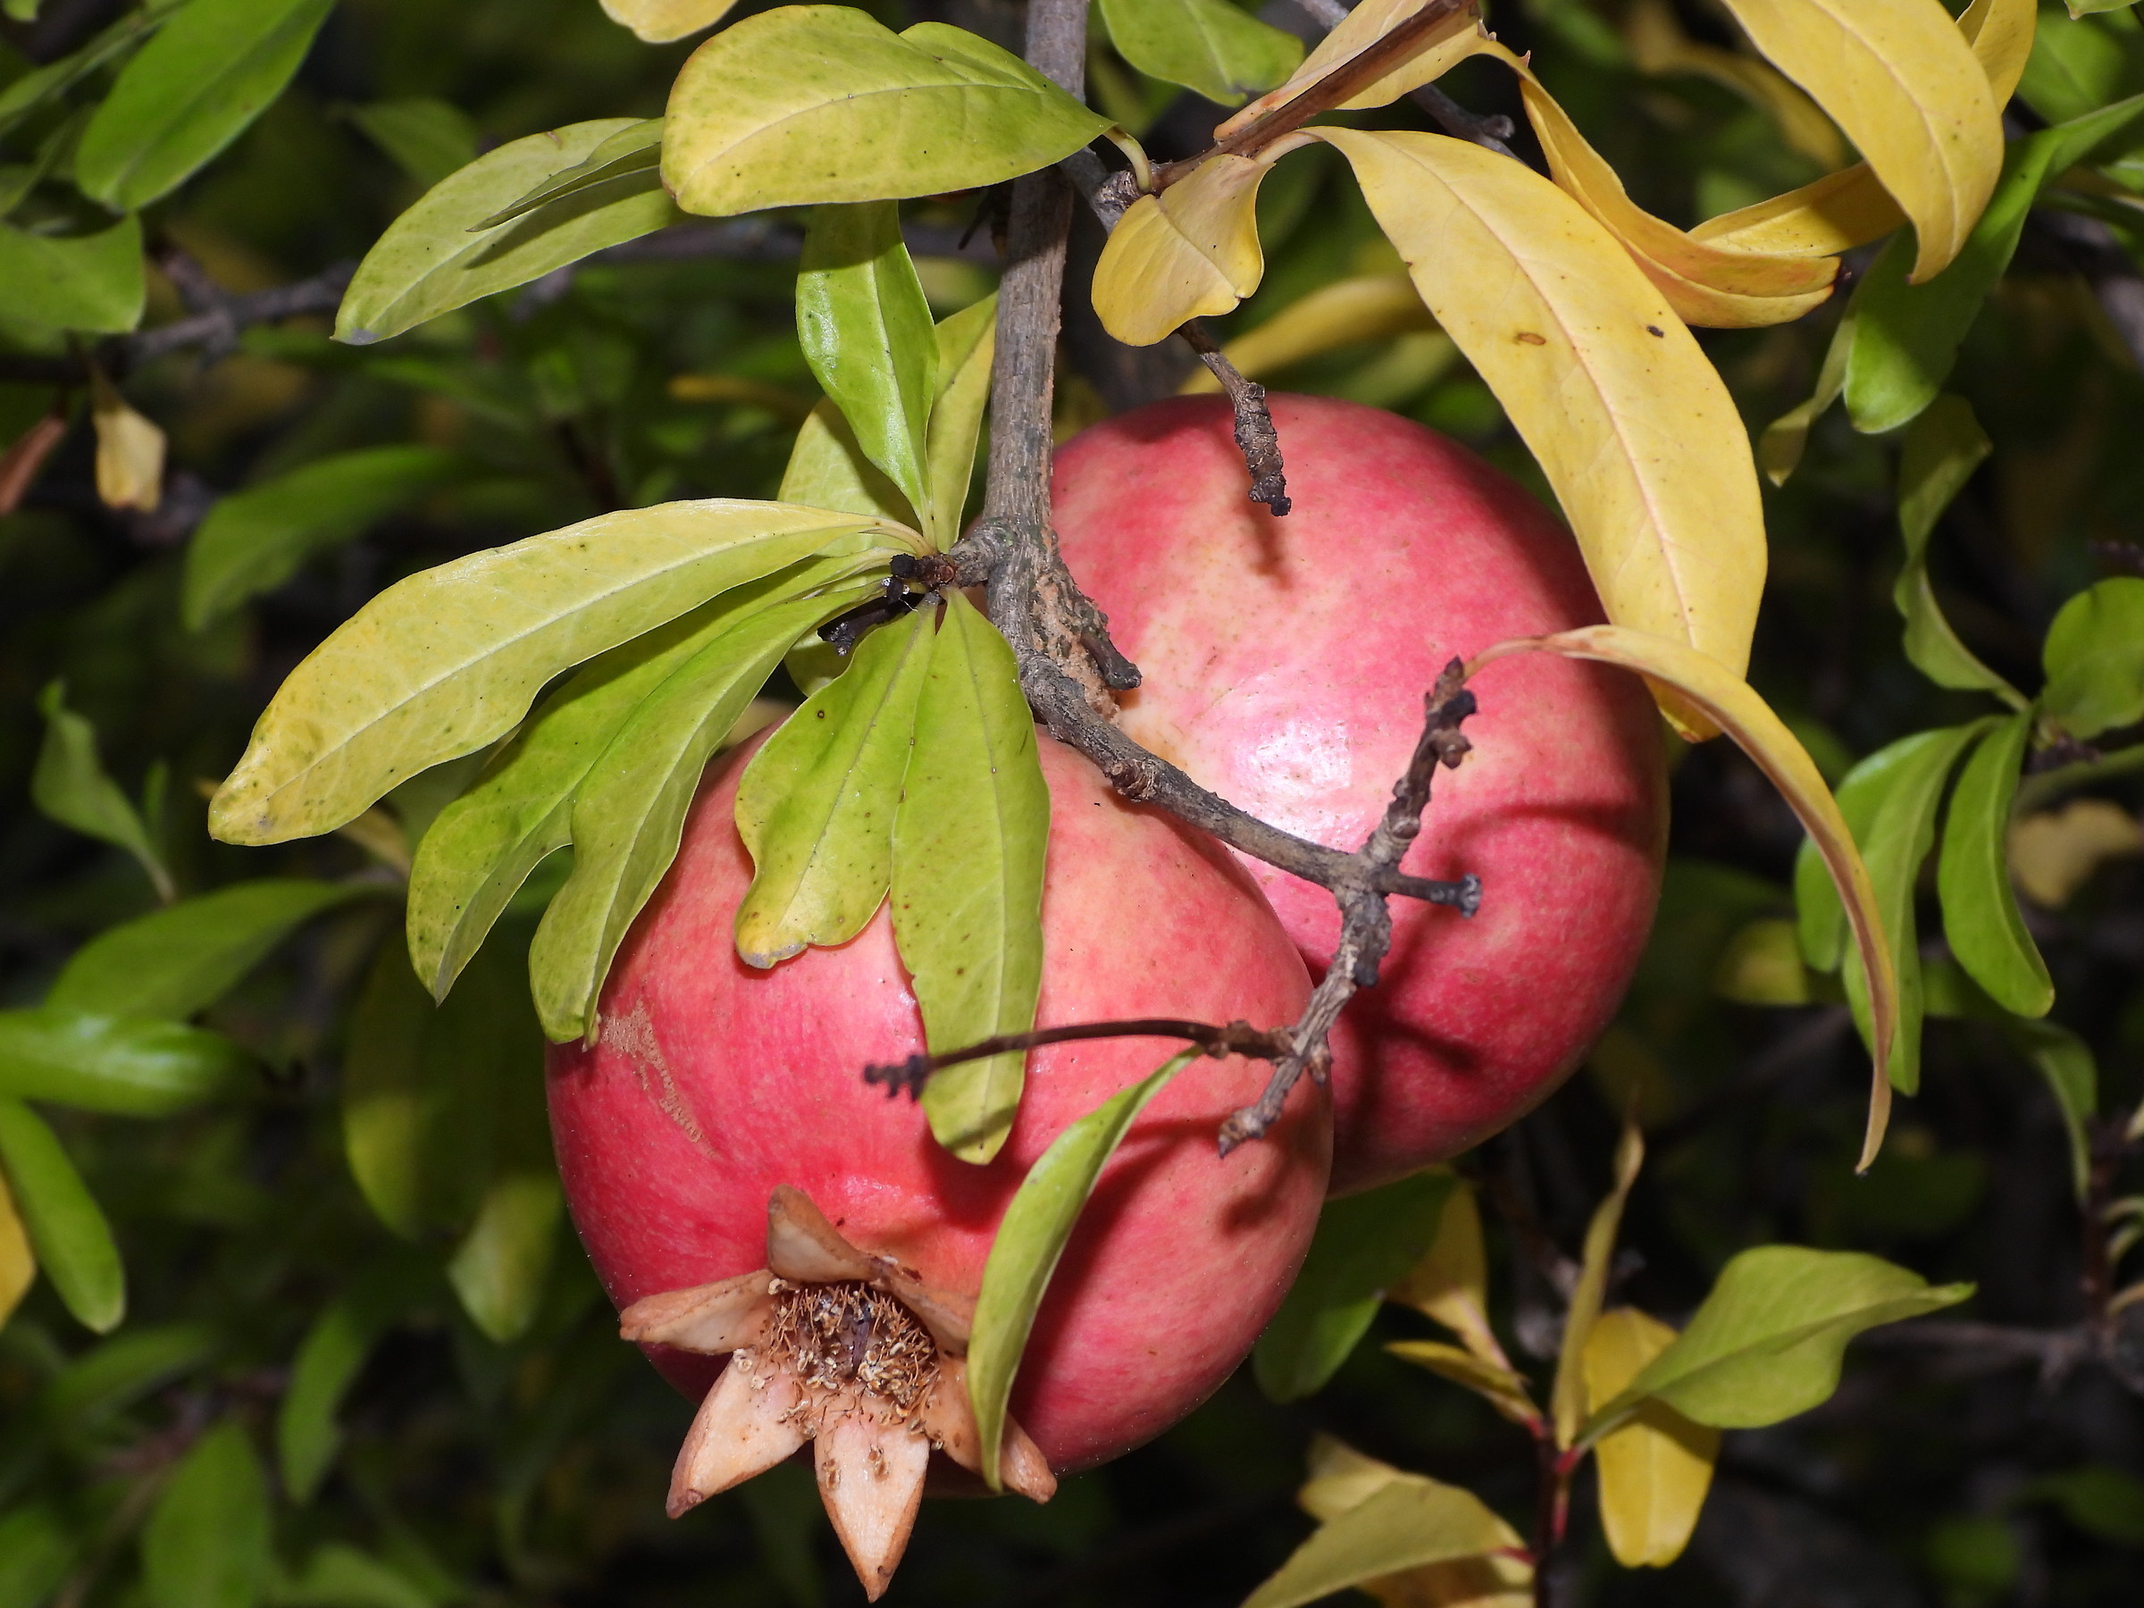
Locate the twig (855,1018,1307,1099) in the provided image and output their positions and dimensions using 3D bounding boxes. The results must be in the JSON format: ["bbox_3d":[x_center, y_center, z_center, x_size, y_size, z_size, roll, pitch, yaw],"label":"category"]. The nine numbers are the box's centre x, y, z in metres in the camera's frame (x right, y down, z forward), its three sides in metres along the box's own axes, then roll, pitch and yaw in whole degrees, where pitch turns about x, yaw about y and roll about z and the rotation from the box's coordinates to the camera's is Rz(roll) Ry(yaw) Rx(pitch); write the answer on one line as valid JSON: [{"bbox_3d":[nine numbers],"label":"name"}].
[{"bbox_3d":[0.001,0.025,0.885,0.046,0.008,0.005,0,0,-24],"label":"twig"}]

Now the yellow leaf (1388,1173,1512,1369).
[{"bbox_3d":[0.043,0.050,0.970,0.011,0.022,0.007,-23,0,0],"label":"yellow leaf"}]

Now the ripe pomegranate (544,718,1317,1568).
[{"bbox_3d":[-0.015,0.035,0.946,0.084,0.084,0.089,10,41,12],"label":"ripe pomegranate"}]

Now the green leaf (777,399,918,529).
[{"bbox_3d":[-0.022,-0.036,0.953,0.006,0.017,0.025,22,25,-47],"label":"green leaf"}]

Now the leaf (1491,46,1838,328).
[{"bbox_3d":[0.056,-0.058,0.880,0.041,0.012,0.013,34,0,0],"label":"leaf"}]

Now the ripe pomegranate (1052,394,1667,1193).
[{"bbox_3d":[0.025,0.000,0.923,0.080,0.080,0.086,0,-11,27],"label":"ripe pomegranate"}]

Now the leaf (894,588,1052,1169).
[{"bbox_3d":[-0.010,0.007,0.840,0.014,0.058,0.009,-2,-22,0],"label":"leaf"}]

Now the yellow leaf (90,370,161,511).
[{"bbox_3d":[-0.119,-0.045,1.114,0.009,0.021,0.005,-11,-29,-11],"label":"yellow leaf"}]

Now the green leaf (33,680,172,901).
[{"bbox_3d":[-0.118,0.000,1.080,0.010,0.029,0.009,-27,0,0],"label":"green leaf"}]

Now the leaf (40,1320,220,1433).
[{"bbox_3d":[-0.150,0.091,1.431,0.035,0.009,0.006,-24,-27,-36],"label":"leaf"}]

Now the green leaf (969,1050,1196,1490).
[{"bbox_3d":[-0.002,0.041,0.822,0.009,0.044,0.011,25,-8,0],"label":"green leaf"}]

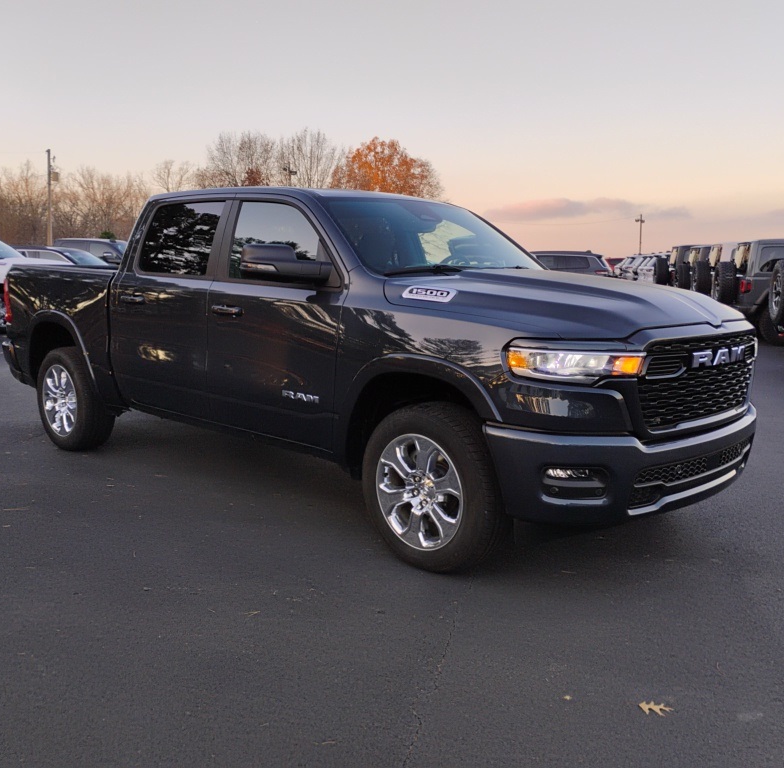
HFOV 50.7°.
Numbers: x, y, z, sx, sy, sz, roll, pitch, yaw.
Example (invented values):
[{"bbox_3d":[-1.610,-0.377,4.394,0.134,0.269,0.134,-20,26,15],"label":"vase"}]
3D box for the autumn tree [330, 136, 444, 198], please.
[{"bbox_3d":[-0.457,-14.504,68.847,9.400,11.750,9.000,0,8,0],"label":"autumn tree"}]

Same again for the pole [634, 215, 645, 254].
[{"bbox_3d":[33.706,-18.952,112.578,1.350,8.020,0.400,3,9,17],"label":"pole"}]

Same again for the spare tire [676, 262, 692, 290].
[{"bbox_3d":[6.811,-2.412,19.300,0.270,0.810,0.810,1,8,9],"label":"spare tire"}]

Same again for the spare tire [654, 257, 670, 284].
[{"bbox_3d":[7.119,-2.908,21.800,0.280,0.820,0.820,1,8,9],"label":"spare tire"}]

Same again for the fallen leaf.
[{"bbox_3d":[0.867,1.058,2.712,0.111,0.015,0.087,2,9,14],"label":"fallen leaf"}]

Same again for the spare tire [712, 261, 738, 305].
[{"bbox_3d":[5.919,-1.757,14.700,0.280,0.820,0.820,1,8,9],"label":"spare tire"}]

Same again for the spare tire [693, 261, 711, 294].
[{"bbox_3d":[6.427,-2.139,17.200,0.280,0.820,0.820,1,8,9],"label":"spare tire"}]

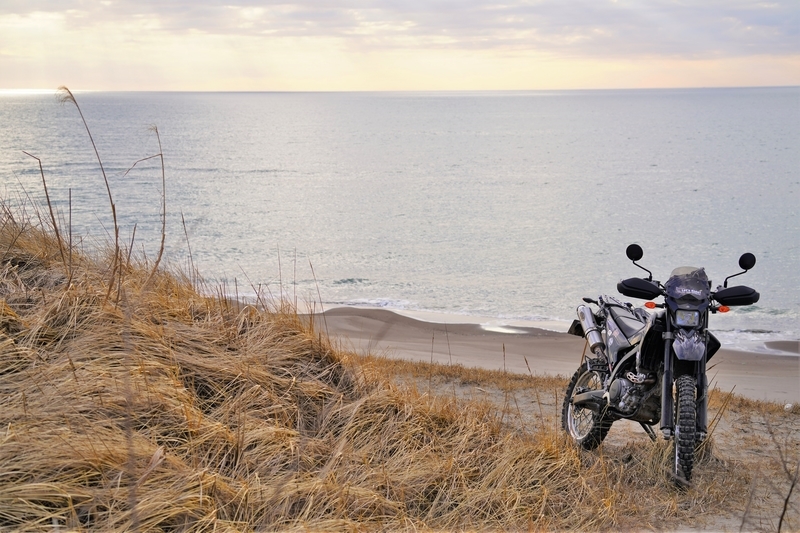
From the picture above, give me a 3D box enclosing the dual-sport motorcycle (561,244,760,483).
[{"bbox_3d":[1.671,0.591,9.930,0.840,1.440,2.130,6,3,-19],"label":"dual-sport motorcycle"}]

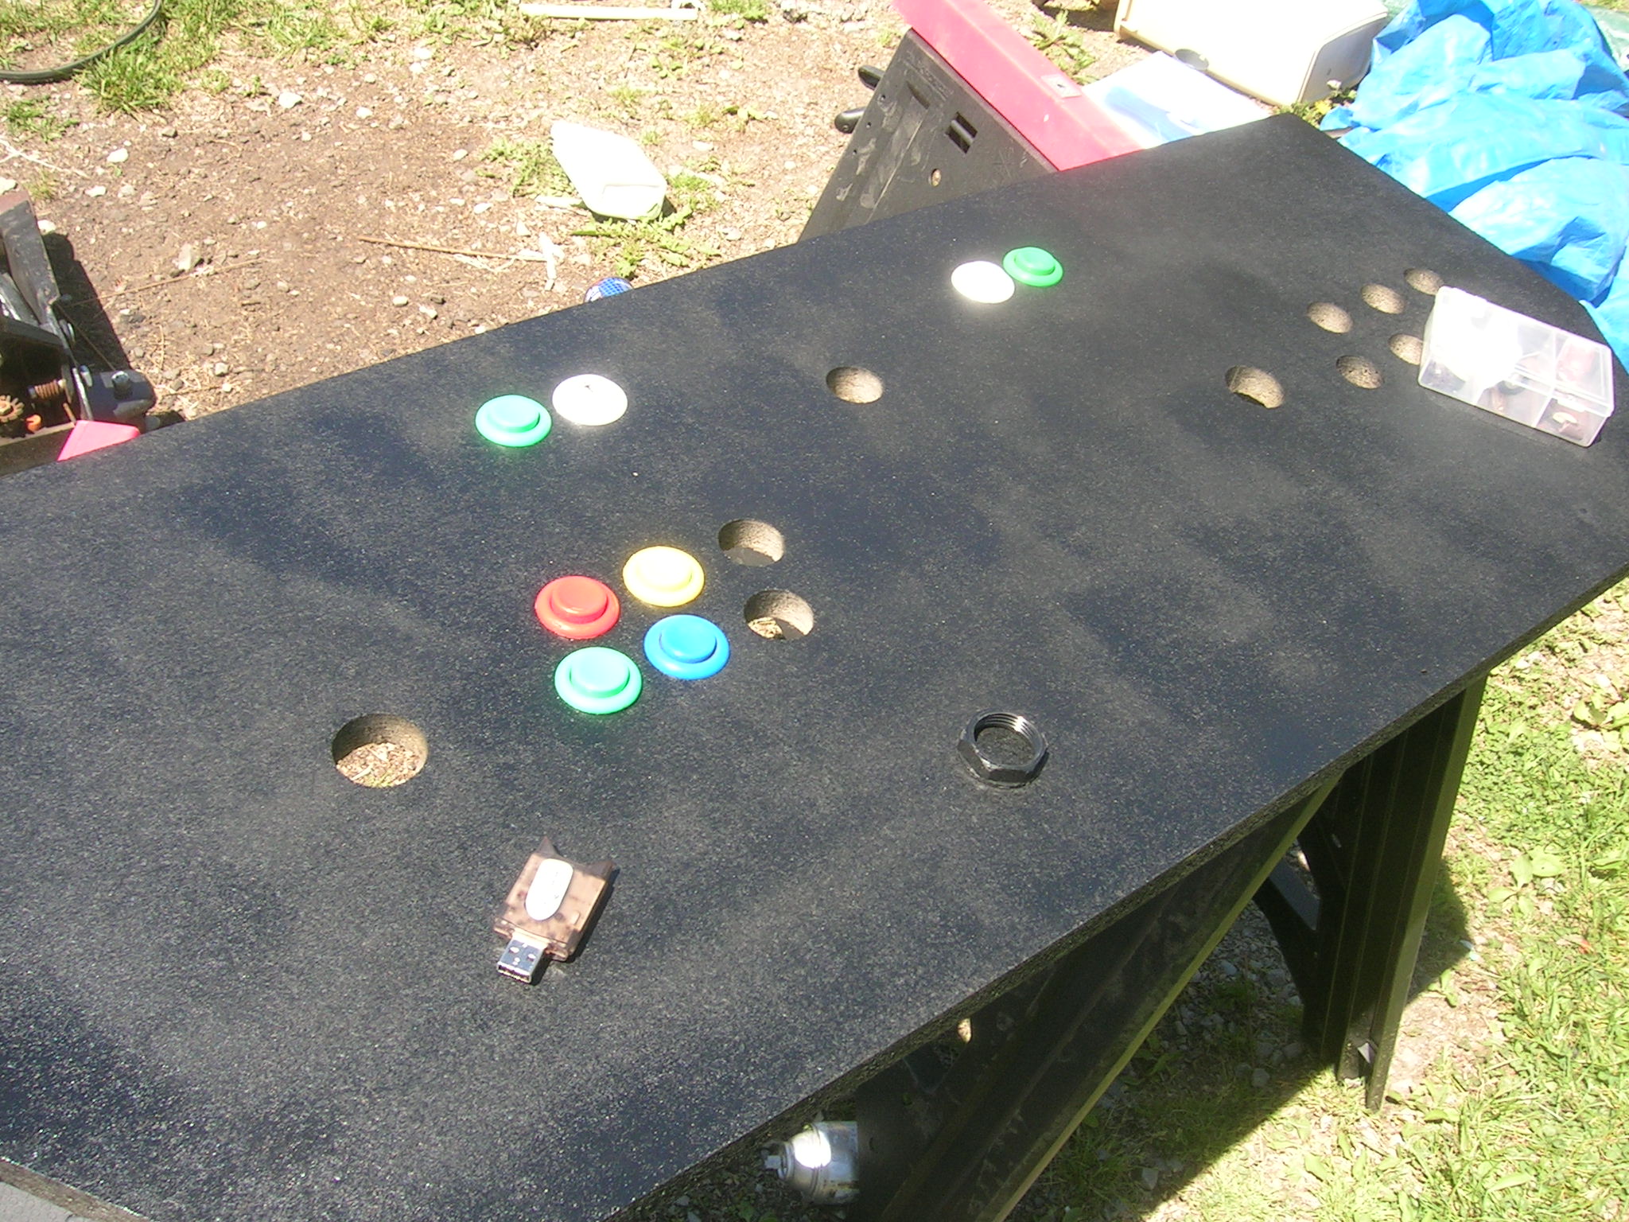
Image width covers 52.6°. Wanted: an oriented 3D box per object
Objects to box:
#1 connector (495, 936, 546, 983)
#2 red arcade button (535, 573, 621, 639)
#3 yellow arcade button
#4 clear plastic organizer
[{"bbox_3d":[-0.097,0.115,0.545,0.012,0.004,0.012,19,45,4],"label":"connector"},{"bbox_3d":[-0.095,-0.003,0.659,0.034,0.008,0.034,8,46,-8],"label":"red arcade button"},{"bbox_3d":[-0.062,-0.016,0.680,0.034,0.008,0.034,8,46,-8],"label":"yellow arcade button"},{"bbox_3d":[0.382,-0.134,0.899,0.097,0.024,0.063,21,45,5],"label":"clear plastic organizer"}]

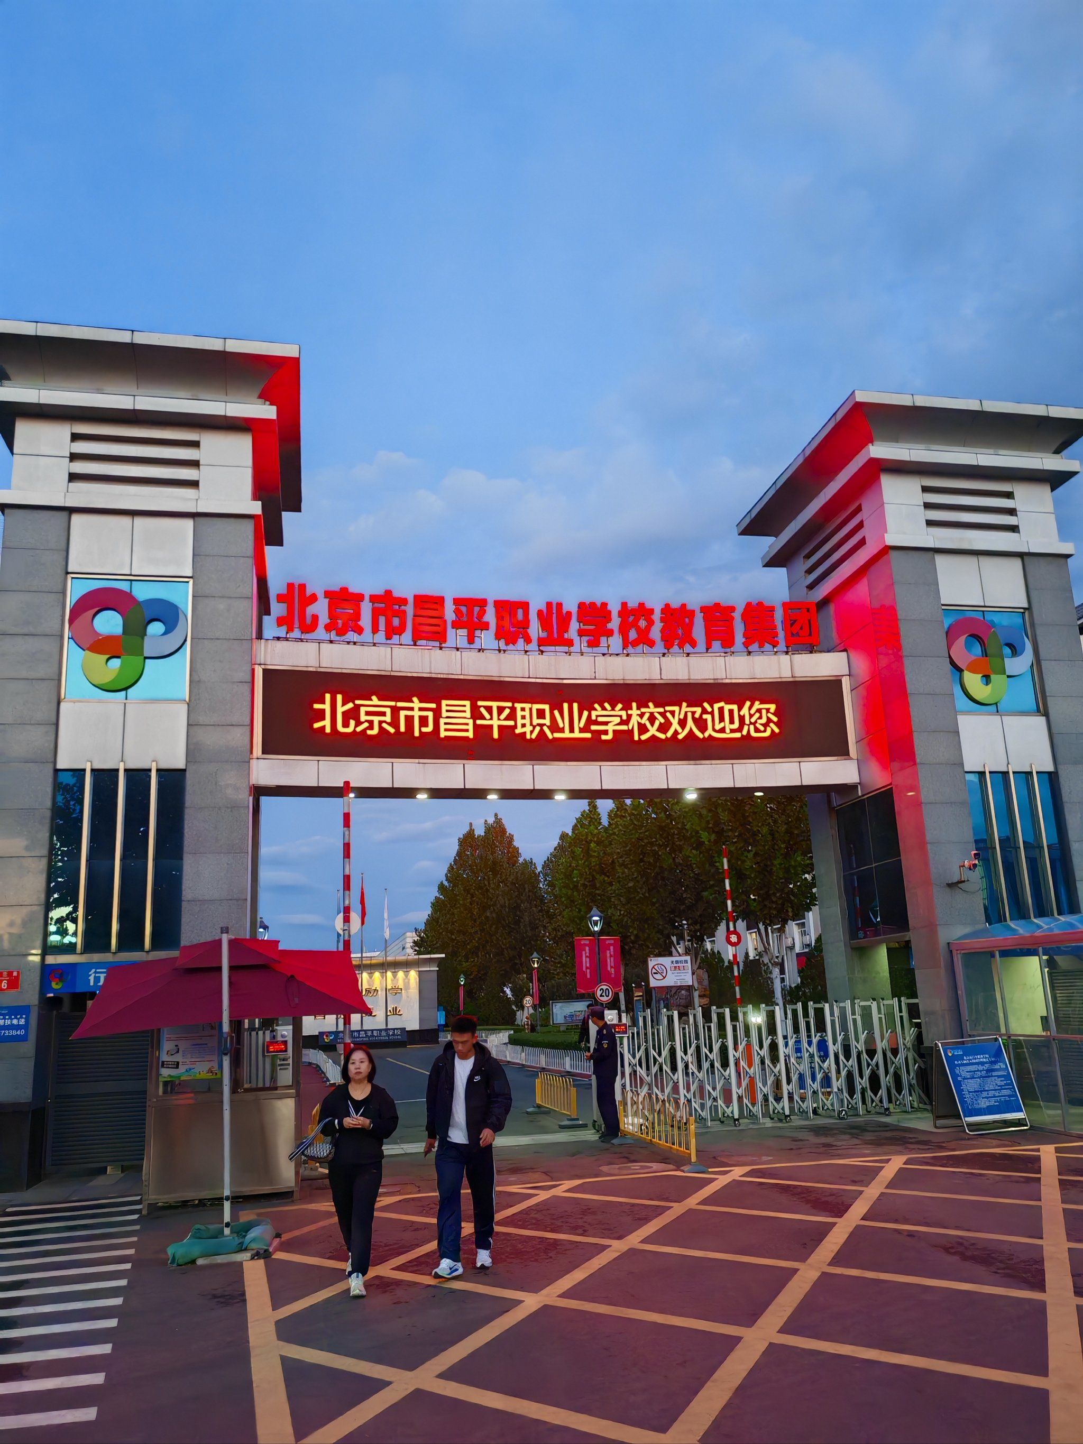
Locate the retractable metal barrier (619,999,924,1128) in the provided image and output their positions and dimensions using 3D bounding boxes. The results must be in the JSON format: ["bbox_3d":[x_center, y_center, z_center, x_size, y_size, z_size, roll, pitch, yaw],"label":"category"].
[{"bbox_3d":[3.588,5.330,17.635,4.950,1.720,0.600,1,-15,-12],"label":"retractable metal barrier"}]

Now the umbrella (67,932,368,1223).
[{"bbox_3d":[-3.000,3.361,10.853,2.530,2.550,2.566,2,-15,-18],"label":"umbrella"}]

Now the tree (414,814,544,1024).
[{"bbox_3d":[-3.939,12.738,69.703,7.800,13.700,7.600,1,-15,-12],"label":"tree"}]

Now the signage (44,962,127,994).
[{"bbox_3d":[-5.276,3.117,13.817,1.520,0.380,0.080,0,-14,-12],"label":"signage"}]

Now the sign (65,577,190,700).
[{"bbox_3d":[-5.459,-1.097,14.882,1.580,1.680,0.140,0,-14,-12],"label":"sign"}]

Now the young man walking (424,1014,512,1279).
[{"bbox_3d":[-0.555,3.042,8.201,0.570,1.762,0.450,-5,-14,9],"label":"young man walking"}]

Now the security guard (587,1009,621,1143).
[{"bbox_3d":[0.836,4.865,15.691,0.470,1.765,0.500,-3,-14,2],"label":"security guard"}]

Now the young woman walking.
[{"bbox_3d":[-1.287,3.083,7.883,0.530,1.594,0.500,-3,-14,2],"label":"young woman walking"}]

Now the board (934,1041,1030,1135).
[{"bbox_3d":[5.700,4.750,14.807,0.950,1.130,0.670,2,-15,-18],"label":"board"}]

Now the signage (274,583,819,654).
[{"bbox_3d":[0.298,-1.630,18.496,9.030,0.860,0.500,1,-15,-12],"label":"signage"}]

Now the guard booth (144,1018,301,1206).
[{"bbox_3d":[-3.465,3.917,12.268,1.530,2.340,1.500,2,-15,-18],"label":"guard booth"}]

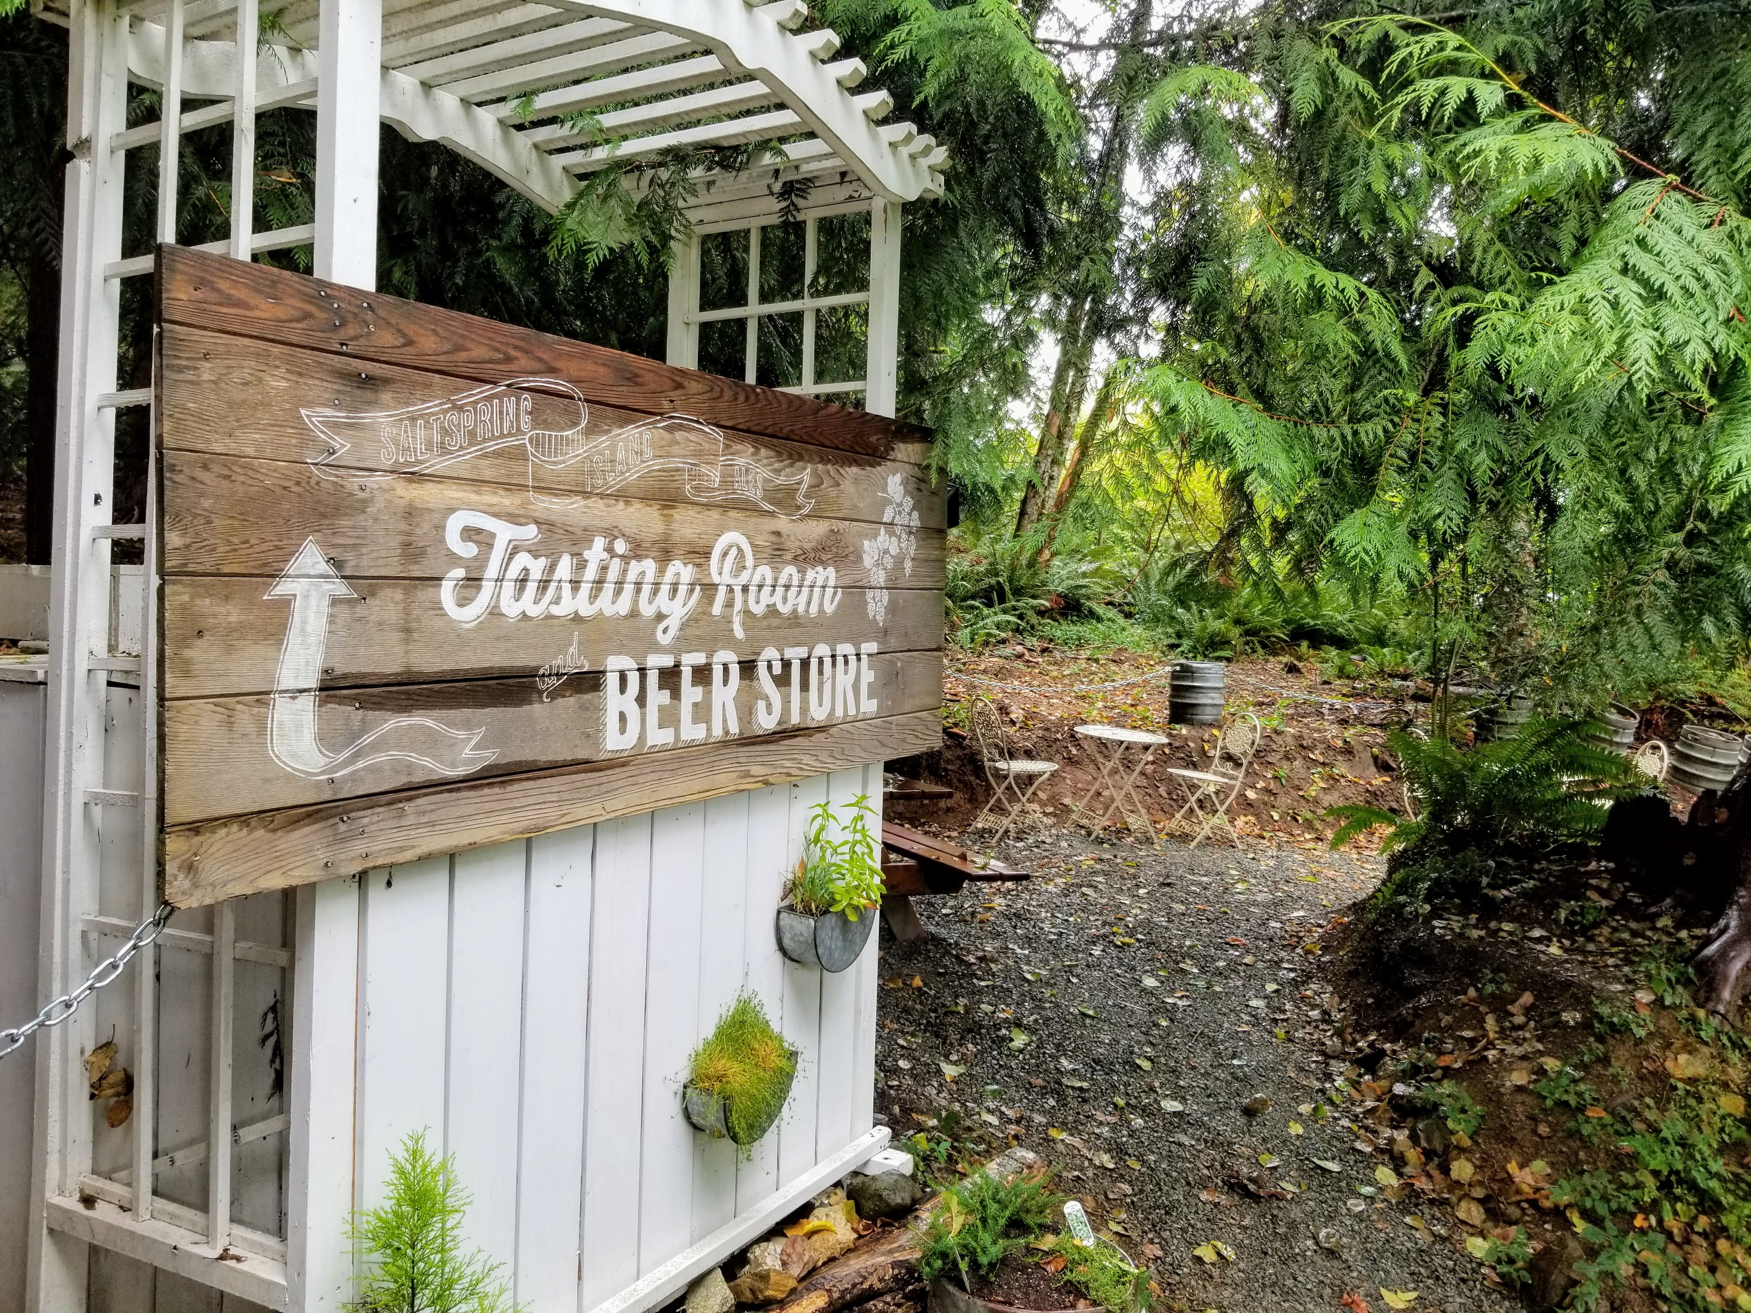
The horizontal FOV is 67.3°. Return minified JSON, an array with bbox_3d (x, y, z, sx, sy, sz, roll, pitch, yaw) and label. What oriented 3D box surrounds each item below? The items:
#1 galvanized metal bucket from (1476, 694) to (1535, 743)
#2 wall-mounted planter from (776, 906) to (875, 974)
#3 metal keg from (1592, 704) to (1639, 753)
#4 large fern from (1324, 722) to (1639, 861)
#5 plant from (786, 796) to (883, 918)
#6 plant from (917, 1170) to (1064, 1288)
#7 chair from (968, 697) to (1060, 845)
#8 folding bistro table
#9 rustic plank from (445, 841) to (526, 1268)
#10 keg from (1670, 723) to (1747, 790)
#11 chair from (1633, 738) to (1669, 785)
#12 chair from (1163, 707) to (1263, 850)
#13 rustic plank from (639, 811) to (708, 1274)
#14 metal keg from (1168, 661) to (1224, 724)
[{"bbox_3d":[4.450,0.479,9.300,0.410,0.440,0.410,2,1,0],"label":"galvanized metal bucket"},{"bbox_3d":[-0.099,0.609,2.800,0.090,0.130,0.240,2,2,30],"label":"wall-mounted planter"},{"bbox_3d":[5.272,0.548,9.500,0.390,0.400,0.390,21,17,29],"label":"metal keg"},{"bbox_3d":[2.728,0.568,5.900,1.220,0.600,1.050,2,2,25],"label":"large fern"},{"bbox_3d":[-0.080,0.402,2.620,0.130,0.240,0.200,2,1,30],"label":"plant"},{"bbox_3d":[0.187,0.940,2.150,0.230,0.160,0.190,2,1,0],"label":"plant"},{"bbox_3d":[0.920,0.746,8.800,0.490,0.920,0.410,1,2,-22],"label":"chair"},{"bbox_3d":[1.615,0.846,8.700,0.620,0.720,0.620,2,1,0],"label":"folding bistro table"},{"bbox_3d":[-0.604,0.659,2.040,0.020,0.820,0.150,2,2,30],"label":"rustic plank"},{"bbox_3d":[5.930,0.767,9.400,0.410,0.440,0.410,13,12,30],"label":"keg"},{"bbox_3d":[5.107,1.025,9.000,0.490,0.920,0.410,1,2,-9],"label":"chair"},{"bbox_3d":[2.231,0.810,8.700,0.500,0.880,0.410,1,1,-19],"label":"chair"},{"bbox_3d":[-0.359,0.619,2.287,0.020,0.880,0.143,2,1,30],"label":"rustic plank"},{"bbox_3d":[2.352,0.275,9.600,0.410,0.460,0.410,2,1,0],"label":"metal keg"}]

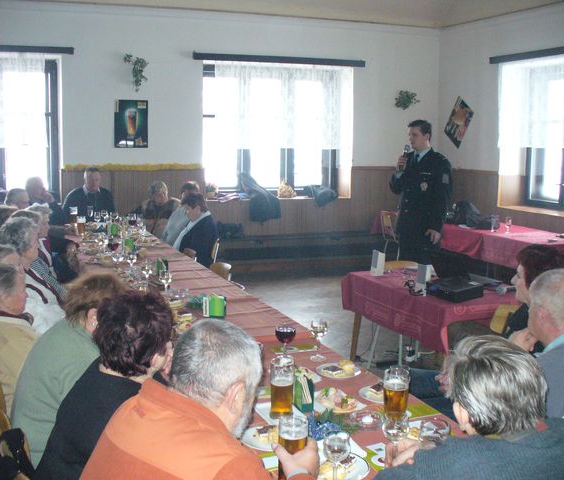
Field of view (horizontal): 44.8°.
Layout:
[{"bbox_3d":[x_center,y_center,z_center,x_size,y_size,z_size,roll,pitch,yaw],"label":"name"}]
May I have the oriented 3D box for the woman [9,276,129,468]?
[{"bbox_3d":[-0.649,0.732,2.598,0.780,1.234,0.520,-4,9,-27],"label":"woman"}]

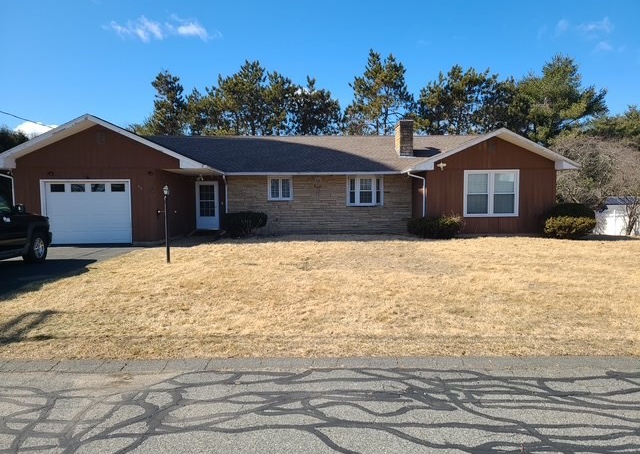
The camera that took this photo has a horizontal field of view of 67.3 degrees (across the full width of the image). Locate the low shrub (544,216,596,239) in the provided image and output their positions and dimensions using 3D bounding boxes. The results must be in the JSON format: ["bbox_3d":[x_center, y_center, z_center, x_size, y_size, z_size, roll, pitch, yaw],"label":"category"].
[{"bbox_3d":[8.247,0.006,16.026,1.710,0.790,1.400,0,3,0],"label":"low shrub"}]

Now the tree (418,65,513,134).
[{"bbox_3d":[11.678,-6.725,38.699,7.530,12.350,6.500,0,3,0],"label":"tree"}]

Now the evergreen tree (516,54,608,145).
[{"bbox_3d":[18.451,-6.808,36.694,6.990,12.650,7.000,0,3,0],"label":"evergreen tree"}]

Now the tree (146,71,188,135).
[{"bbox_3d":[-12.200,-6.659,38.513,3.334,11.702,3.500,-1,4,-1],"label":"tree"}]

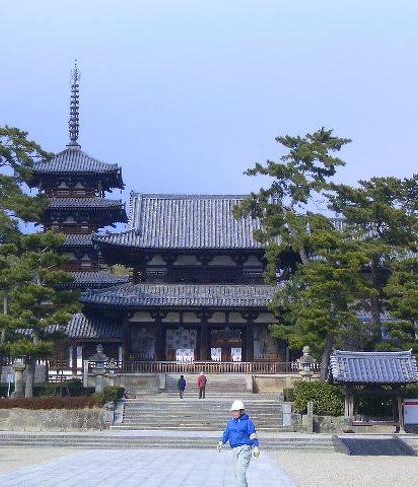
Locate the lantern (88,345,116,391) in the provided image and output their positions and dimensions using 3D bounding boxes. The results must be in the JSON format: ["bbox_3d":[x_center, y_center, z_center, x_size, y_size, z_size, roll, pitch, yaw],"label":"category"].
[{"bbox_3d":[-5.832,6.911,75.000,1.300,2.896,1.300,0,-7,1],"label":"lantern"}]

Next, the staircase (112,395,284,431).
[{"bbox_3d":[-0.310,6.958,56.526,7.083,1.300,3.400,0,-6,1],"label":"staircase"}]

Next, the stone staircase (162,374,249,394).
[{"bbox_3d":[-0.148,10.398,103.201,6.300,1.500,2.400,0,-7,1],"label":"stone staircase"}]

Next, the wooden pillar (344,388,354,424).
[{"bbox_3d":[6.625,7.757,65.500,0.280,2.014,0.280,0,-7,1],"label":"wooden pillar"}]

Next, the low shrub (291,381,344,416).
[{"bbox_3d":[4.439,6.251,55.938,2.312,1.461,1.700,0,-6,1],"label":"low shrub"}]

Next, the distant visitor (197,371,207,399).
[{"bbox_3d":[-0.427,8.848,86.590,0.560,1.730,0.400,0,-6,1],"label":"distant visitor"}]

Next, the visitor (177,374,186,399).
[{"bbox_3d":[-1.652,8.974,86.595,0.480,1.482,0.380,0,-6,1],"label":"visitor"}]

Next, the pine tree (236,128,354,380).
[{"bbox_3d":[4.684,1.081,77.000,6.900,14.810,6.500,0,-7,1],"label":"pine tree"}]

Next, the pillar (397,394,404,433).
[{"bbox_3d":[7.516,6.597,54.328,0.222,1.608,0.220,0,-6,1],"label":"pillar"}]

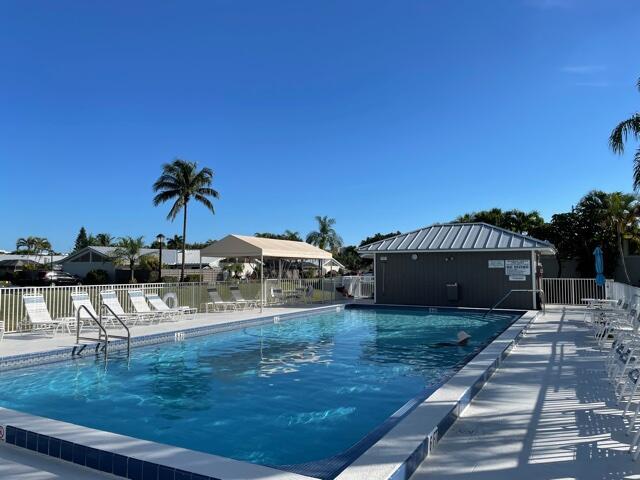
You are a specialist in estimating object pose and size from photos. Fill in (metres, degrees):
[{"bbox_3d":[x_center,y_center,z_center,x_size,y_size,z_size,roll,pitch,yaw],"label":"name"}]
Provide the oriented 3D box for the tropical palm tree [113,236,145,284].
[{"bbox_3d":[-19.919,2.132,50.000,3.400,5.200,3.400,-2,-4,28],"label":"tropical palm tree"}]

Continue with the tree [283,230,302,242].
[{"bbox_3d":[-4.693,2.735,85.182,4.800,8.700,4.800,0,-4,0],"label":"tree"}]

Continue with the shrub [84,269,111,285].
[{"bbox_3d":[-24.069,4.002,52.000,2.700,1.700,2.300,-2,-4,28],"label":"shrub"}]

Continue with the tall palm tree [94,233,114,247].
[{"bbox_3d":[-37.936,2.951,85.168,5.000,8.440,5.000,0,-4,0],"label":"tall palm tree"}]

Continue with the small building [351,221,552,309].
[{"bbox_3d":[6.577,1.109,22.406,7.900,3.670,5.800,-2,-4,28],"label":"small building"}]

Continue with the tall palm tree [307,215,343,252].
[{"bbox_3d":[0.555,1.243,60.173,4.600,8.440,4.600,0,-4,0],"label":"tall palm tree"}]

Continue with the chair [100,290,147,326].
[{"bbox_3d":[-5.554,1.929,13.777,1.450,0.950,0.630,-2,-4,28],"label":"chair"}]

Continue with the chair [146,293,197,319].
[{"bbox_3d":[-4.720,2.117,15.276,1.800,0.800,0.620,-2,-4,28],"label":"chair"}]

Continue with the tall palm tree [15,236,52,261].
[{"bbox_3d":[-35.764,2.555,60.089,4.300,6.000,4.300,0,-4,0],"label":"tall palm tree"}]

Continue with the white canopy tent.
[{"bbox_3d":[-2.085,1.398,20.954,3.000,2.900,5.750,-2,-4,28],"label":"white canopy tent"}]

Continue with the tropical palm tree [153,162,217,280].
[{"bbox_3d":[-14.108,-1.887,50.332,6.900,13.500,6.900,0,-4,0],"label":"tropical palm tree"}]

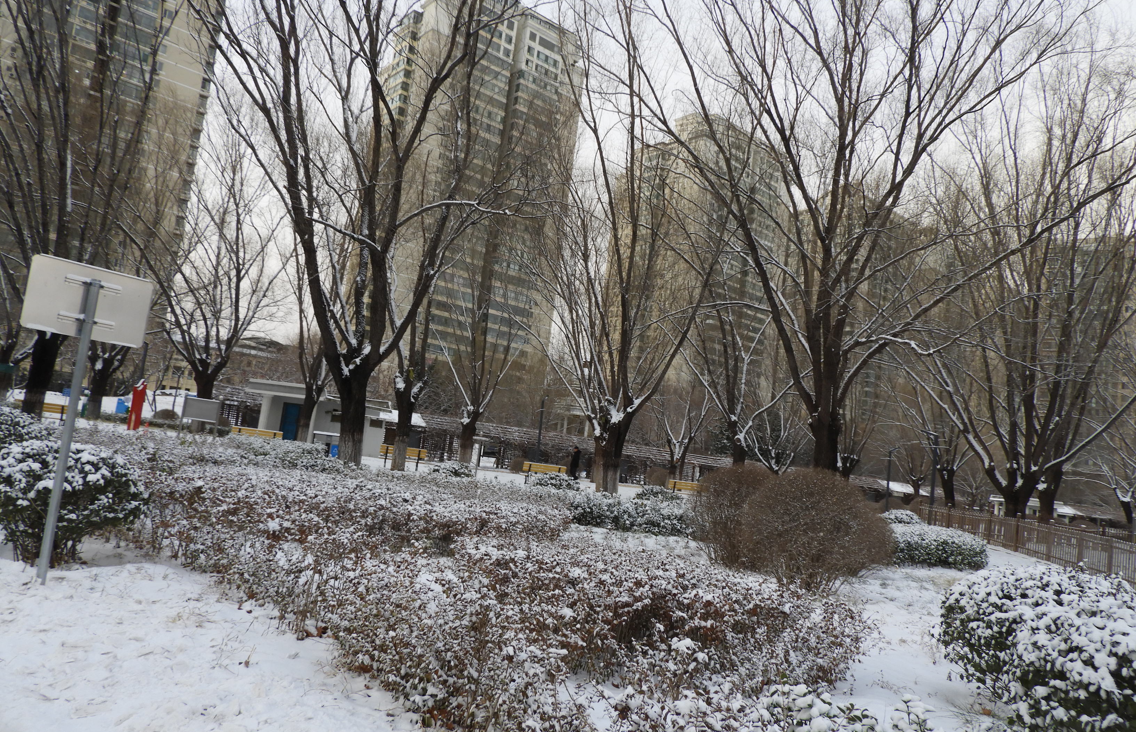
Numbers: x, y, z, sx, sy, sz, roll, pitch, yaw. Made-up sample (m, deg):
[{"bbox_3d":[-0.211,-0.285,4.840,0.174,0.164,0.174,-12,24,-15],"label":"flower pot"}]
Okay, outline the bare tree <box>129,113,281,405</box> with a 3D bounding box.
[{"bbox_3d":[-19.332,-4.037,42.000,7.400,15.200,7.200,10,-7,-24],"label":"bare tree"}]

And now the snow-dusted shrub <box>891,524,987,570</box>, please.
[{"bbox_3d":[8.414,4.191,18.440,2.450,0.770,1.900,4,-7,25],"label":"snow-dusted shrub"}]

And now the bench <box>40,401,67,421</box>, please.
[{"bbox_3d":[-20.910,1.924,31.400,1.820,0.820,0.580,11,-7,-33],"label":"bench"}]

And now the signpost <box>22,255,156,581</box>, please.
[{"bbox_3d":[-3.922,0.437,6.193,0.120,2.470,0.870,1,-8,44],"label":"signpost"}]

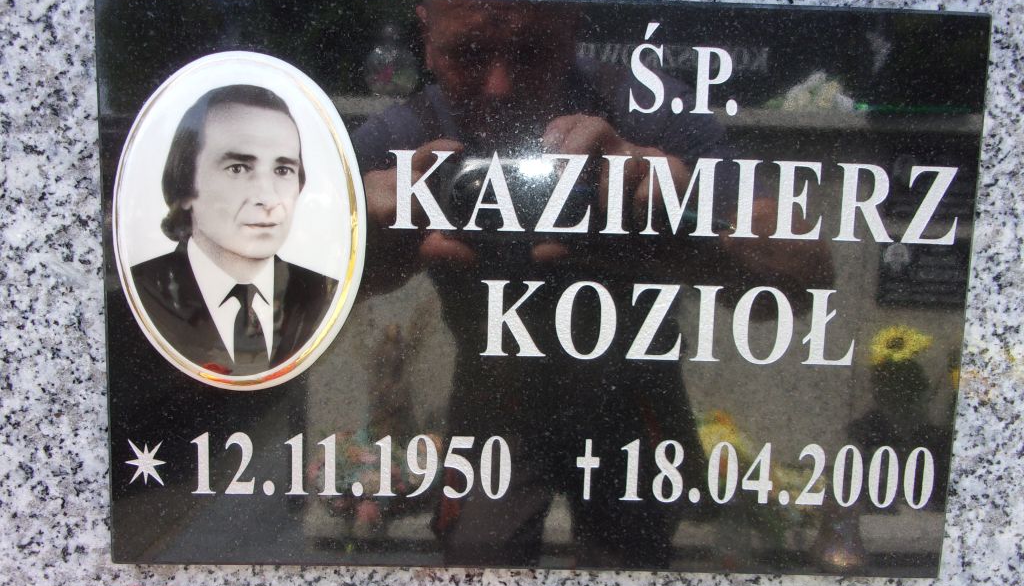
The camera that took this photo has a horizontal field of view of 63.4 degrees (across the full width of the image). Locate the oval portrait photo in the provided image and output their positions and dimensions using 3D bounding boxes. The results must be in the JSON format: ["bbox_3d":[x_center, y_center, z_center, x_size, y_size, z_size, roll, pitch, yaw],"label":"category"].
[{"bbox_3d":[-0.093,-0.023,0.282,0.087,0.117,0.010,4,7,-1],"label":"oval portrait photo"}]

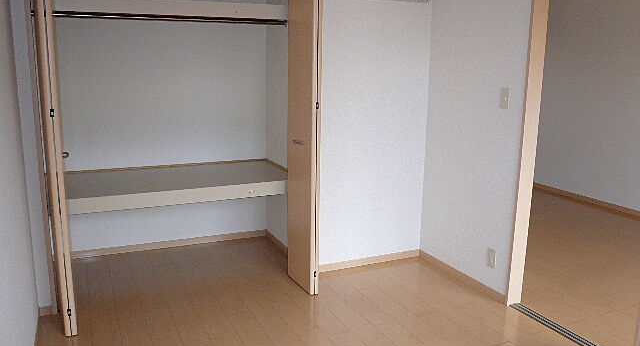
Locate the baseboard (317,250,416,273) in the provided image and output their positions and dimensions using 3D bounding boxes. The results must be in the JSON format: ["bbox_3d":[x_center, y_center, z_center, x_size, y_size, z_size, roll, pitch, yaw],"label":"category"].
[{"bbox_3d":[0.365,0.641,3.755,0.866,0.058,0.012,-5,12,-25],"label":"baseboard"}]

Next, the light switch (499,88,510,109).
[{"bbox_3d":[1.081,-0.434,3.032,0.010,0.120,0.070,-5,12,-25],"label":"light switch"}]

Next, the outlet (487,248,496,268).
[{"bbox_3d":[1.069,0.536,3.230,0.010,0.120,0.070,-5,12,-25],"label":"outlet"}]

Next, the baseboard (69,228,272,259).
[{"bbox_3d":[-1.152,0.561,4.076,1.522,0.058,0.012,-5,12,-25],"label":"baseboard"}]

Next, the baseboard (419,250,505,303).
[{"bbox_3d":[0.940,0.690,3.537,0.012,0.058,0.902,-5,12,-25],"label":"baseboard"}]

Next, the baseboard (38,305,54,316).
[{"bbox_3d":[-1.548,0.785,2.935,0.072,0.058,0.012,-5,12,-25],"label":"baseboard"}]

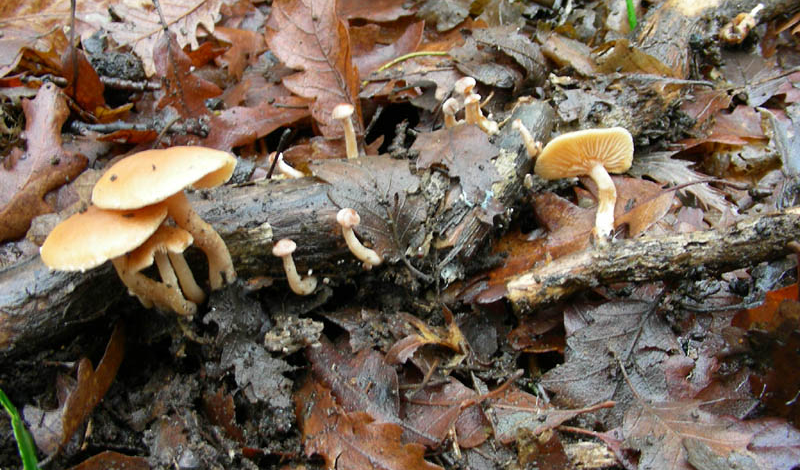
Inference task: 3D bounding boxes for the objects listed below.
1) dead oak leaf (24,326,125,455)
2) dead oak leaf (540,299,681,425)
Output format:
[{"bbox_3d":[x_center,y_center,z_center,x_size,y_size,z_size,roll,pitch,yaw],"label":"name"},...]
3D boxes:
[{"bbox_3d":[-0.123,0.059,0.335,0.025,0.015,0.054,33,52,-24],"label":"dead oak leaf"},{"bbox_3d":[0.086,0.050,0.355,0.048,0.010,0.056,18,45,19],"label":"dead oak leaf"}]

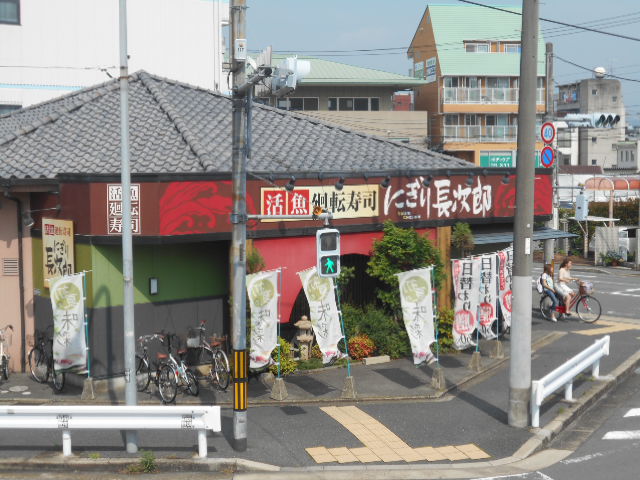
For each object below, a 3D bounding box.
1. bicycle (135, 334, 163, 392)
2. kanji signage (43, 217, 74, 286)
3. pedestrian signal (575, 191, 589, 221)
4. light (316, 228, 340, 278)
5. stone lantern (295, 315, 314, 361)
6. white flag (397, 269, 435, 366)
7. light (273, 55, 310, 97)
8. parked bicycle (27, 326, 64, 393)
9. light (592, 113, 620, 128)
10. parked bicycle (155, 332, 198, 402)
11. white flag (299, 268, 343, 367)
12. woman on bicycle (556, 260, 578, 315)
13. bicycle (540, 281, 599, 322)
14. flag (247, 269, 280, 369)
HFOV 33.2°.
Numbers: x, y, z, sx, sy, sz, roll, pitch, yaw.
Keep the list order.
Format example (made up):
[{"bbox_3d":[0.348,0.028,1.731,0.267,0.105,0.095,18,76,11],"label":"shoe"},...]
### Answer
[{"bbox_3d":[-2.955,2.322,19.087,0.550,1.060,1.720,-4,7,-35],"label":"bicycle"},{"bbox_3d":[-5.121,0.264,21.000,1.080,1.320,0.080,4,6,43],"label":"kanji signage"},{"bbox_3d":[6.901,-0.871,28.300,0.370,0.740,0.240,3,6,33],"label":"pedestrian signal"},{"bbox_3d":[0.128,0.202,15.800,0.360,0.730,0.220,0,5,-3],"label":"light"},{"bbox_3d":[-0.314,1.969,21.705,0.400,0.940,0.400,-2,6,-23],"label":"stone lantern"},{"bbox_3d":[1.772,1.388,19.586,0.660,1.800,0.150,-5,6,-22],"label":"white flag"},{"bbox_3d":[-0.373,-2.104,13.800,0.360,0.420,1.150,-1,4,-11],"label":"light"},{"bbox_3d":[-5.030,2.246,19.843,0.550,1.060,1.740,-4,7,-34],"label":"parked bicycle"},{"bbox_3d":[8.336,-3.477,31.200,1.120,0.430,0.340,-4,6,-40],"label":"light"},{"bbox_3d":[-2.574,2.201,19.052,0.560,1.070,1.700,-2,6,-25],"label":"parked bicycle"},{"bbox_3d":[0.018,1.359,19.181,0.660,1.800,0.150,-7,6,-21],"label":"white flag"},{"bbox_3d":[6.440,1.210,27.900,0.550,1.480,0.450,1,5,18],"label":"woman on bicycle"},{"bbox_3d":[6.297,1.524,26.852,1.730,1.050,0.550,3,6,27],"label":"bicycle"},{"bbox_3d":[-1.038,1.442,19.700,0.600,1.800,0.100,-1,4,-10],"label":"flag"}]

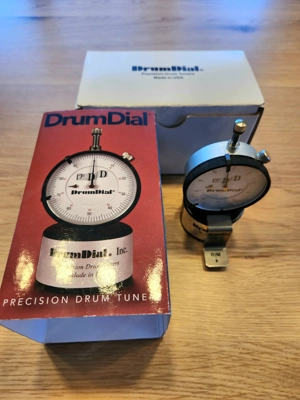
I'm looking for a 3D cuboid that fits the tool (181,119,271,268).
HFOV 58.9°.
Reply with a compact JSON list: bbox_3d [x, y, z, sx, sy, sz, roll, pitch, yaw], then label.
[{"bbox_3d":[0.051,-0.005,0.185,0.058,0.105,0.068,-1,56,-1],"label":"tool"}]

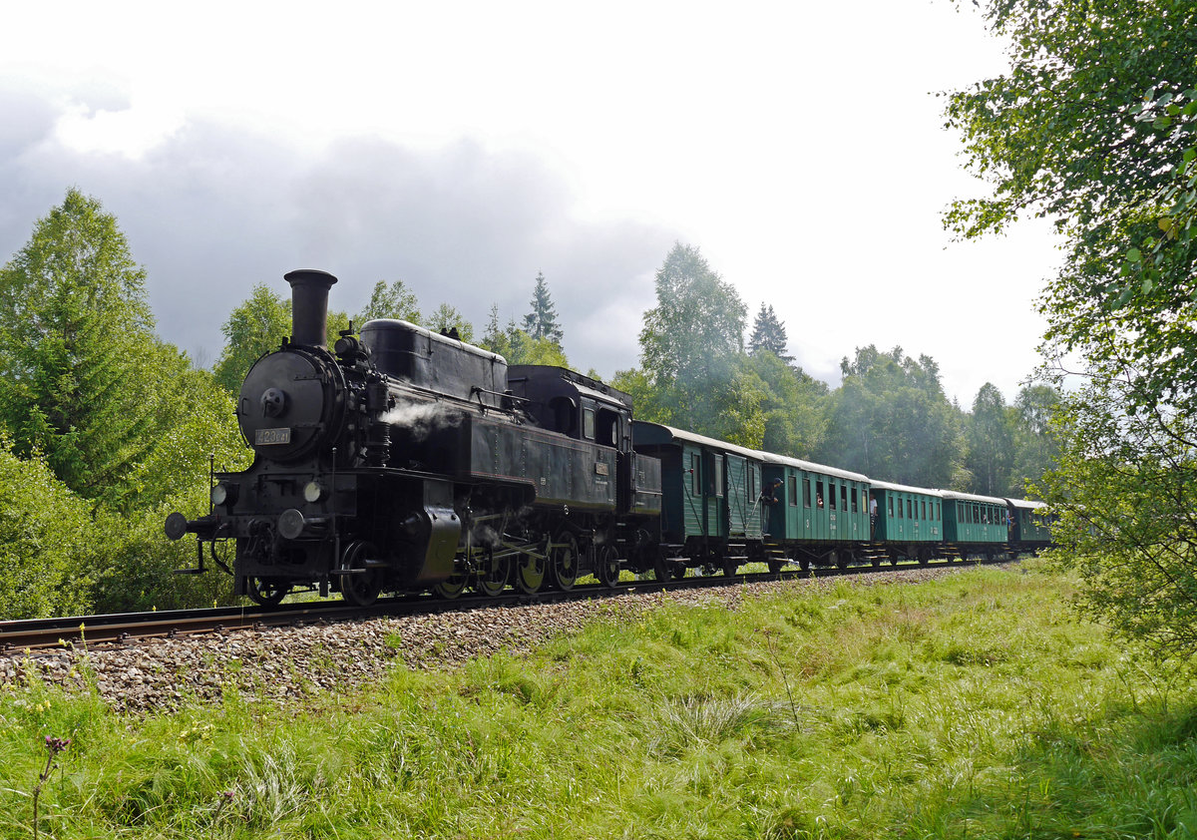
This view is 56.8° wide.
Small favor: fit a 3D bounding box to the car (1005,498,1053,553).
[{"bbox_3d":[27.583,7.307,73.429,2.950,3.850,11.200,-5,-9,36],"label":"car"}]

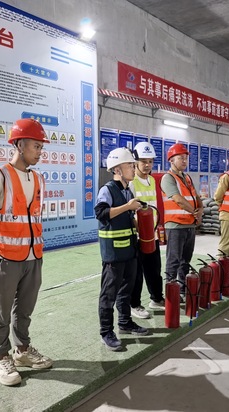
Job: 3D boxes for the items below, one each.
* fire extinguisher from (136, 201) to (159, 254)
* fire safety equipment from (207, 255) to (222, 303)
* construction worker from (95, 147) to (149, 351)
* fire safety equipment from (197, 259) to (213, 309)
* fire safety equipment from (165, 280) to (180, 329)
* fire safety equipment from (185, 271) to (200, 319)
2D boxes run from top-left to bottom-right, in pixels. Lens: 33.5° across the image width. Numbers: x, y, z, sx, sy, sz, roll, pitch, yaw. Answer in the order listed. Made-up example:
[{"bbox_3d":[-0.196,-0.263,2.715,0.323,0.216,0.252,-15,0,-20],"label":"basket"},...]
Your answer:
[{"bbox_3d":[0.285,0.187,3.240,0.180,0.470,0.150,-3,7,5],"label":"fire extinguisher"},{"bbox_3d":[1.146,0.817,4.355,0.180,0.515,0.150,0,4,10],"label":"fire safety equipment"},{"bbox_3d":[0.076,0.327,3.240,0.450,1.650,0.470,1,4,26],"label":"construction worker"},{"bbox_3d":[0.973,0.835,4.130,0.180,0.510,0.150,1,4,25],"label":"fire safety equipment"},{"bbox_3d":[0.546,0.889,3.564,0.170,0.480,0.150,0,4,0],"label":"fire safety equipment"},{"bbox_3d":[0.788,0.859,3.840,0.170,0.500,0.150,2,4,35],"label":"fire safety equipment"}]

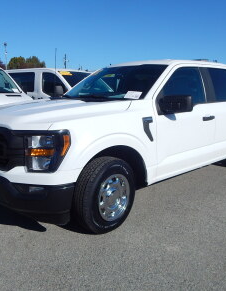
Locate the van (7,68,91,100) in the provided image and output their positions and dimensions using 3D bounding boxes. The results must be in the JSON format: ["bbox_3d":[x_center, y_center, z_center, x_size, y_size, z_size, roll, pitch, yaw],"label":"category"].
[{"bbox_3d":[-1.856,-1.287,8.874,5.750,2.100,2.150,9,13,37],"label":"van"}]

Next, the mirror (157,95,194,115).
[{"bbox_3d":[0.680,-0.437,3.013,0.240,0.220,0.290,-10,14,-41],"label":"mirror"}]

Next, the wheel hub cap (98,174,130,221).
[{"bbox_3d":[-0.047,0.509,2.826,0.190,0.465,0.465,10,14,40],"label":"wheel hub cap"}]

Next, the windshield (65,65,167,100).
[{"bbox_3d":[0.006,-0.895,3.786,1.620,0.180,0.800,12,52,47],"label":"windshield"}]

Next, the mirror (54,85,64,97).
[{"bbox_3d":[-1.326,-1.328,6.947,0.200,0.360,0.260,9,13,37],"label":"mirror"}]

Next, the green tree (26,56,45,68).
[{"bbox_3d":[-13.097,-11.024,47.035,4.200,7.400,4.200,-2,11,-15],"label":"green tree"}]

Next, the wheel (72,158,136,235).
[{"bbox_3d":[-0.070,0.502,2.844,0.255,0.775,0.775,10,14,40],"label":"wheel"}]

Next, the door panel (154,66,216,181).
[{"bbox_3d":[0.893,-0.330,3.465,1.270,1.320,0.240,-10,14,-41],"label":"door panel"}]

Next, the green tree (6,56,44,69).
[{"bbox_3d":[-14.497,-10.968,46.636,6.400,7.400,5.600,-2,11,-17],"label":"green tree"}]

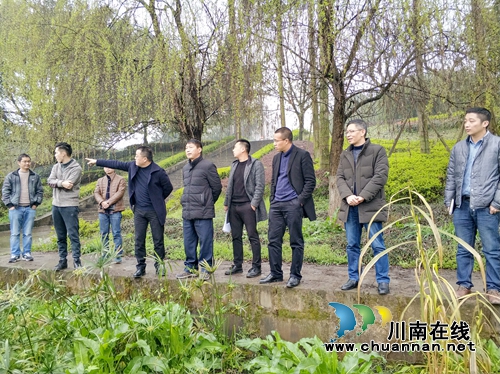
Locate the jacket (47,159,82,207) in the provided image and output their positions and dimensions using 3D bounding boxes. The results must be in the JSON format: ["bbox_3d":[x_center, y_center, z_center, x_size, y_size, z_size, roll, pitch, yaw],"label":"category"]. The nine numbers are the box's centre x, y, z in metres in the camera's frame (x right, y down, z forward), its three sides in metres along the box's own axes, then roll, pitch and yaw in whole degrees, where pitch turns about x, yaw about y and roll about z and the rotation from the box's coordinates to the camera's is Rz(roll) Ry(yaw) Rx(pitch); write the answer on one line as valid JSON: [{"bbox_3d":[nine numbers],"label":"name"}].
[{"bbox_3d":[-2.538,-0.062,5.330,0.480,0.650,0.360,0,-2,12],"label":"jacket"}]

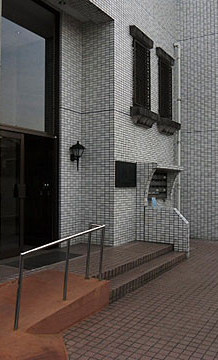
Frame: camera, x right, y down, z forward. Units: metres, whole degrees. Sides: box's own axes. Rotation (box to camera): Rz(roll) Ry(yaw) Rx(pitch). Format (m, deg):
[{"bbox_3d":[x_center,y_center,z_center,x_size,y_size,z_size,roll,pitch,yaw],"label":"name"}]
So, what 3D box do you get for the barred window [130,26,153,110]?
[{"bbox_3d":[0.785,-2.513,8.643,0.154,1.689,1.033,0,-1,29],"label":"barred window"}]

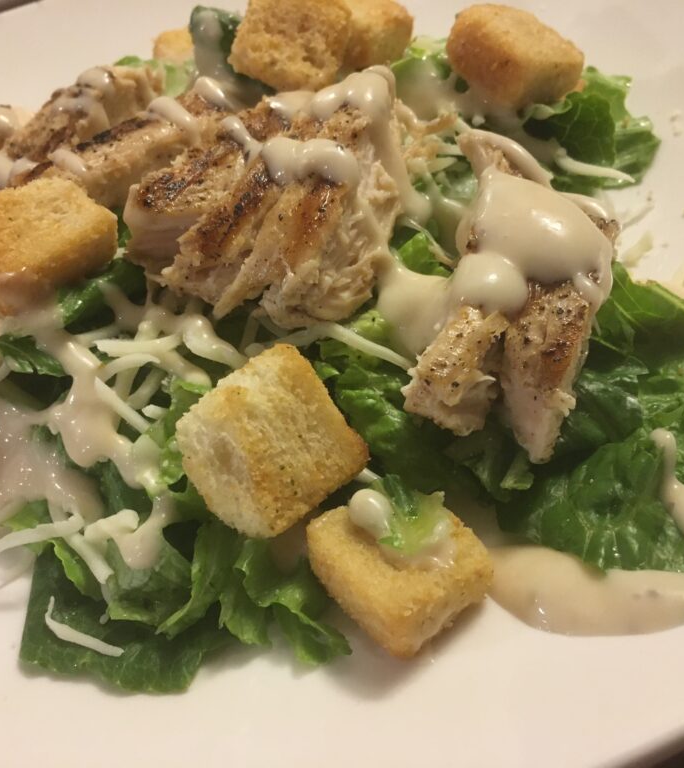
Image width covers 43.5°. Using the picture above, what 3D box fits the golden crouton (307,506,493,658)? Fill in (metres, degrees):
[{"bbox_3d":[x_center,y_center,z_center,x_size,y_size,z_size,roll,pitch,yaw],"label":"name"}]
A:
[{"bbox_3d":[0.012,0.037,0.175,0.022,0.016,0.029,-27,45,-28],"label":"golden crouton"}]

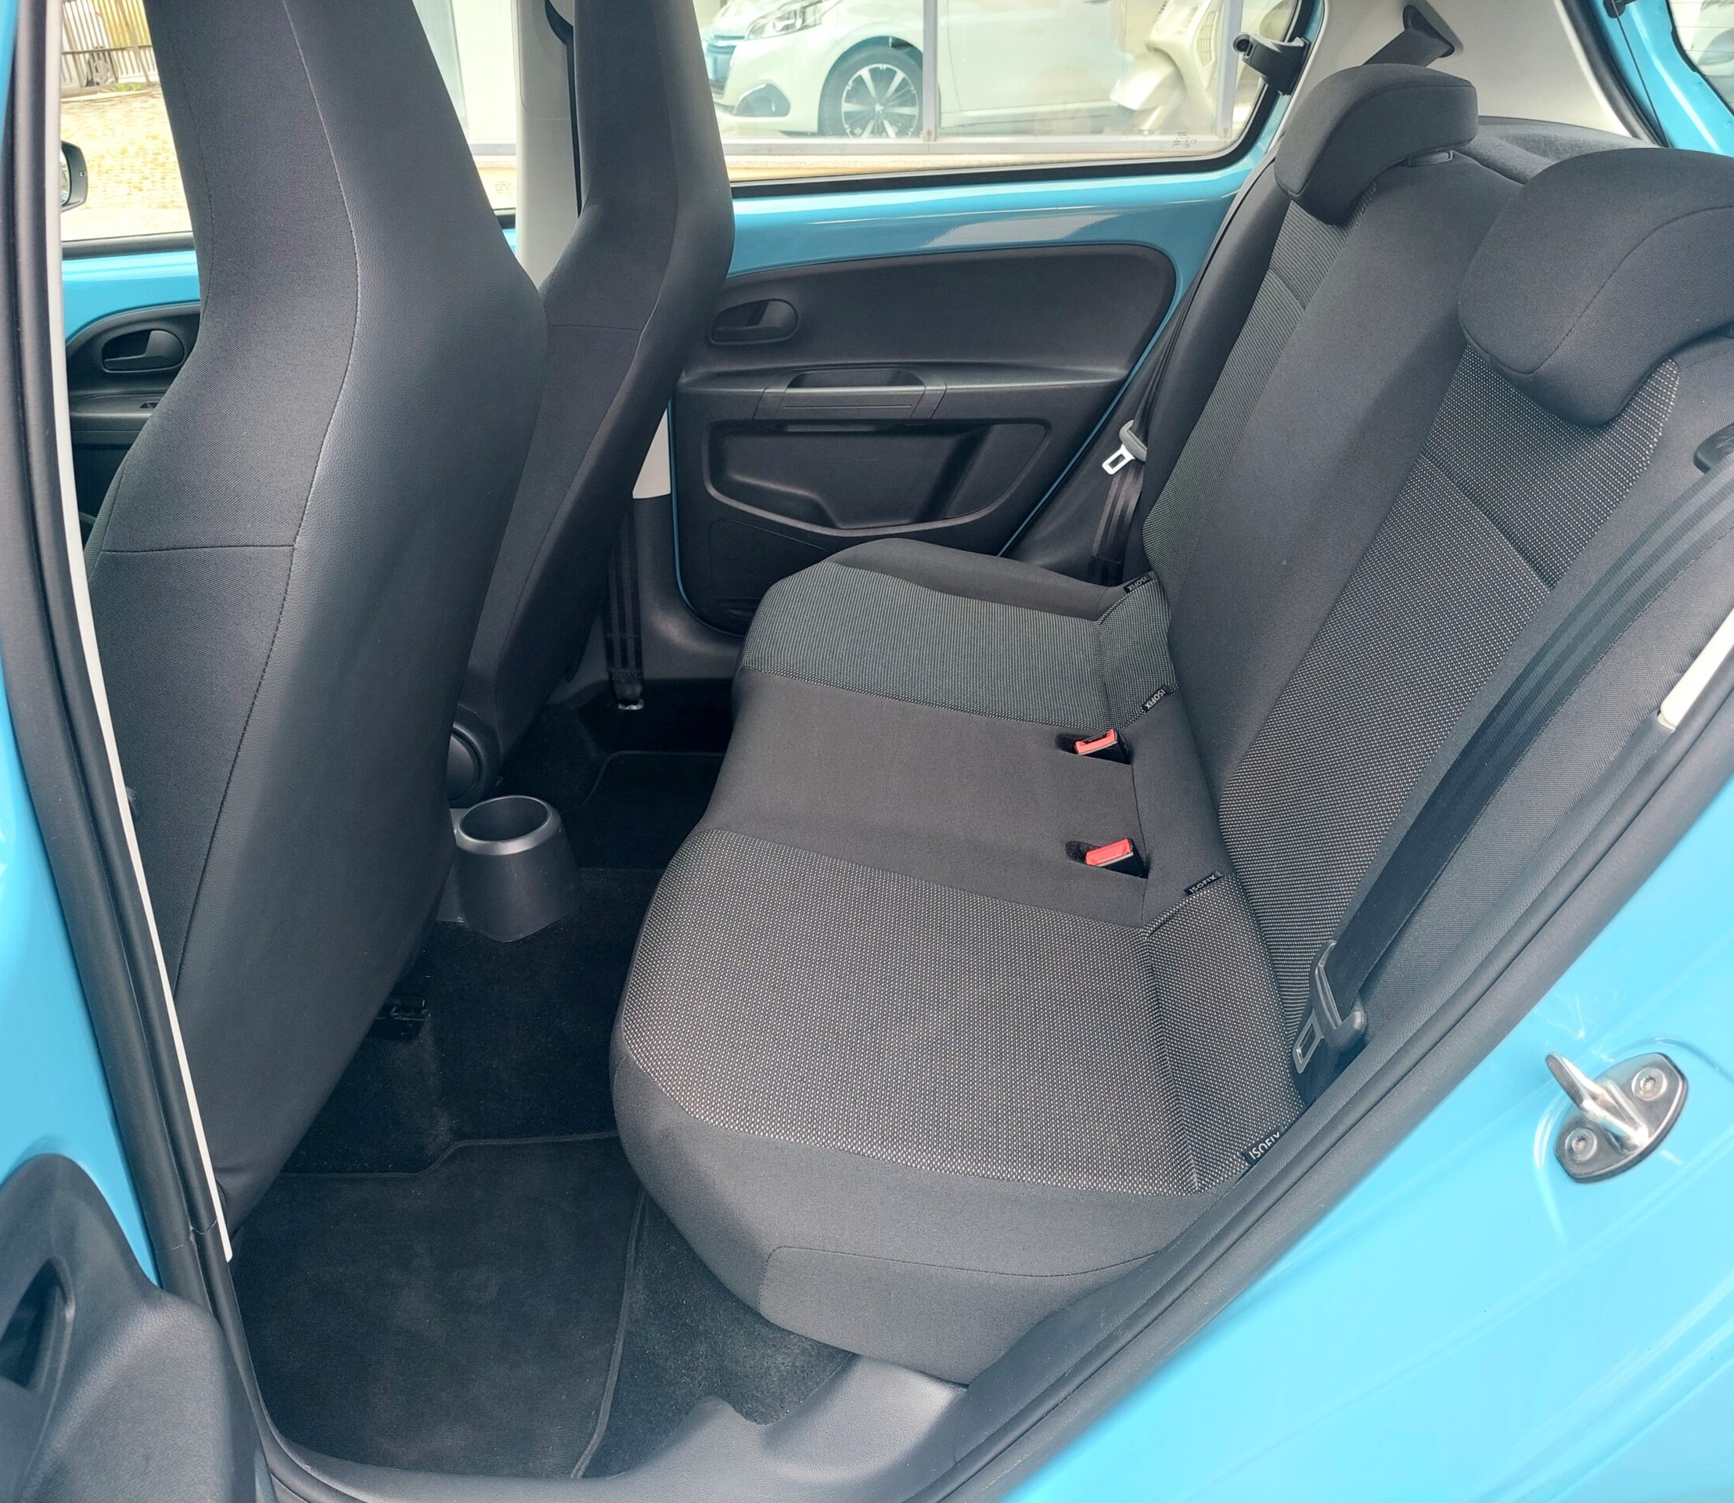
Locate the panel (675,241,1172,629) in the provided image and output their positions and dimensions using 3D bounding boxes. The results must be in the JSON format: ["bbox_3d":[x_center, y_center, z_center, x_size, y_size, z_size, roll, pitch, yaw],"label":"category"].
[{"bbox_3d":[0.057,-0.380,1.838,0.615,0.510,0.085,1,29,4],"label":"panel"}]

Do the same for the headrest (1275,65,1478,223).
[{"bbox_3d":[0.462,-0.568,1.347,0.141,0.129,0.215,10,29,-1],"label":"headrest"}]

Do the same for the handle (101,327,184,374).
[{"bbox_3d":[-0.928,-0.516,1.859,0.117,0.060,0.045,1,29,4],"label":"handle"}]

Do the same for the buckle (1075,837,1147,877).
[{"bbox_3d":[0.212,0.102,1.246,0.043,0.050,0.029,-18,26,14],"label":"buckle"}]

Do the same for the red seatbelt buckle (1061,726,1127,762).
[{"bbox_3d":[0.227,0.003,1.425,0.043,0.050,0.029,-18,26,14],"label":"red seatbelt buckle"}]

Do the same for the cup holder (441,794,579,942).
[{"bbox_3d":[-0.352,0.103,1.416,0.130,0.098,0.128,1,29,4],"label":"cup holder"}]

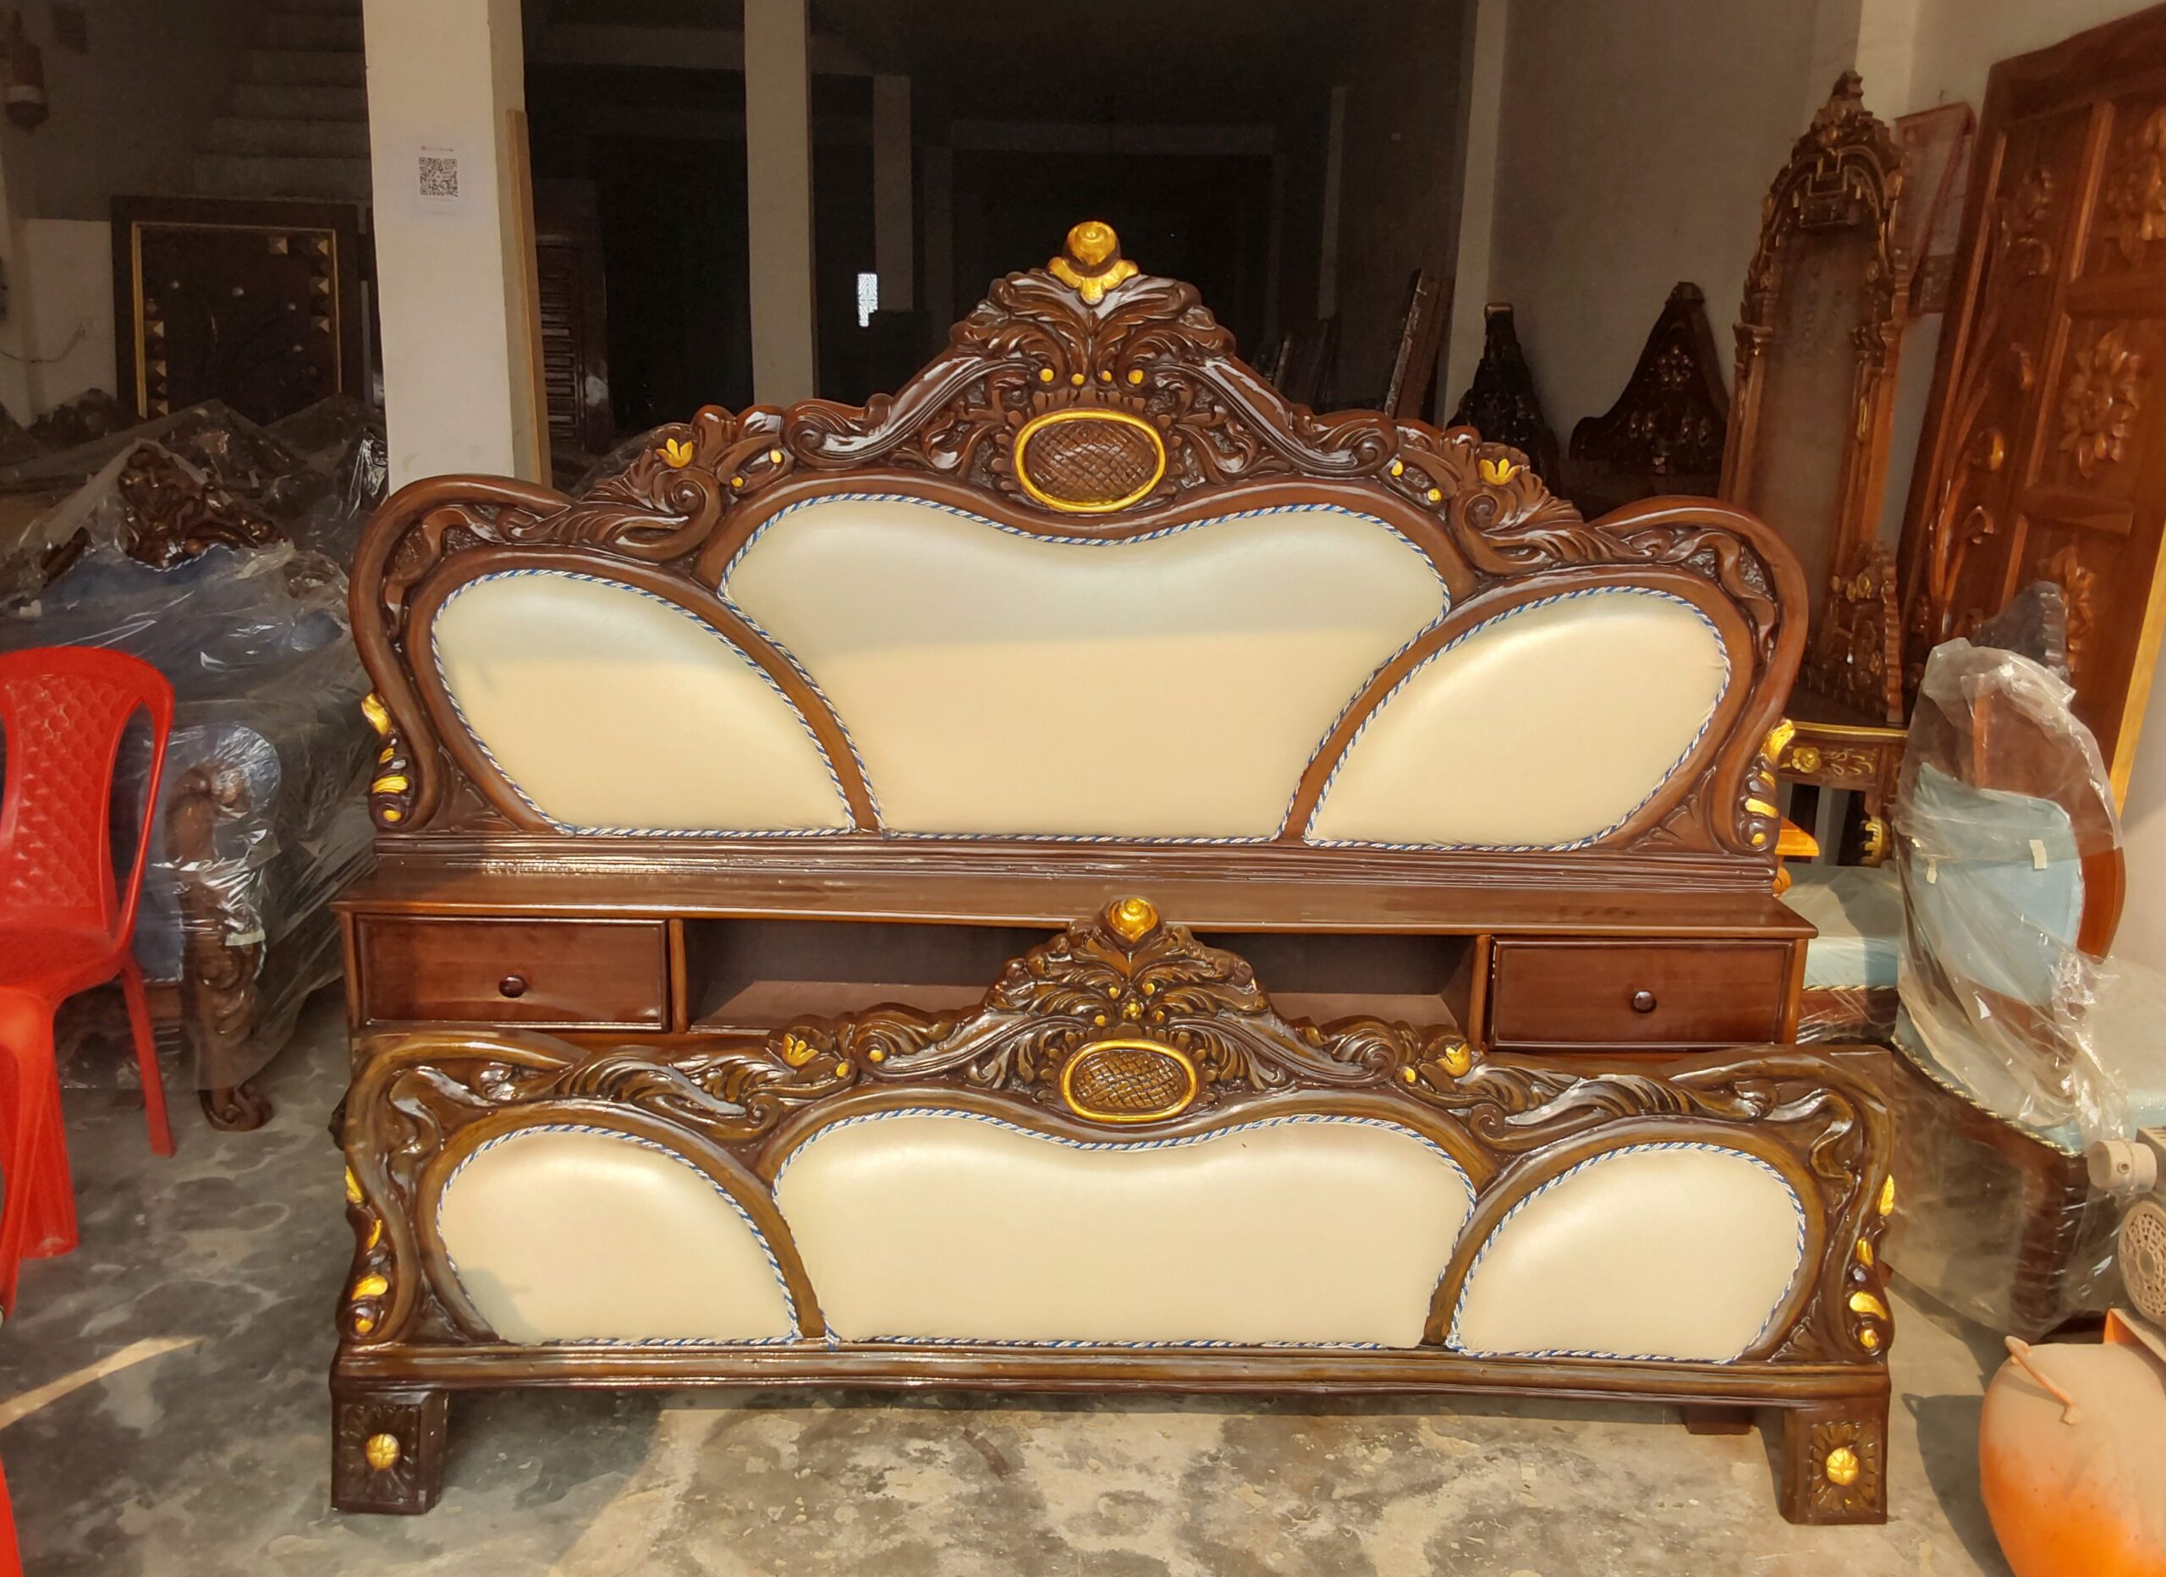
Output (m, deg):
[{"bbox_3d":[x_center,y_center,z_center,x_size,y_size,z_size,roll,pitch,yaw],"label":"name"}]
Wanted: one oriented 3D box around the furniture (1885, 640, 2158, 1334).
[{"bbox_3d":[1.672,0.291,2.817,0.600,1.020,0.570,-1,13,-8],"label":"furniture"}]

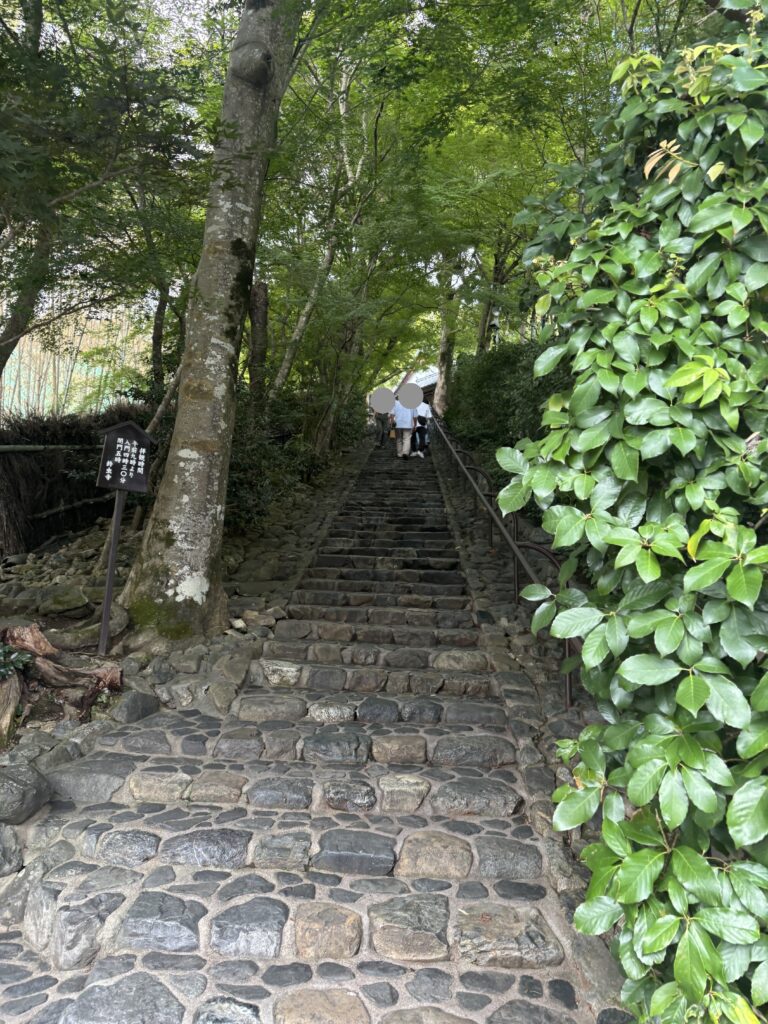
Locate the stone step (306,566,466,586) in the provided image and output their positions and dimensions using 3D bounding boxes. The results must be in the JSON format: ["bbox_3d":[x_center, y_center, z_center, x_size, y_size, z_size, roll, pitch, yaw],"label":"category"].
[{"bbox_3d":[0.030,0.661,7.566,1.514,0.143,0.420,1,-8,2],"label":"stone step"}]

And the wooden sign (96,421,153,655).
[{"bbox_3d":[-1.765,0.153,5.084,0.370,1.556,0.120,5,-8,-10],"label":"wooden sign"}]

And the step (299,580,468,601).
[{"bbox_3d":[-0.012,0.729,7.084,1.531,0.128,0.420,1,-8,2],"label":"step"}]

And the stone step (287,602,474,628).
[{"bbox_3d":[-0.018,0.872,6.305,1.485,0.138,0.420,1,-8,2],"label":"stone step"}]

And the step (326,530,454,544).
[{"bbox_3d":[0.085,0.345,9.477,1.508,0.138,0.420,1,-8,2],"label":"step"}]

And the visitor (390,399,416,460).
[{"bbox_3d":[0.487,-2.103,18.321,0.560,1.714,0.400,1,-8,2],"label":"visitor"}]

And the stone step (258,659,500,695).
[{"bbox_3d":[-0.057,1.087,5.013,1.490,0.156,0.420,1,-8,2],"label":"stone step"}]

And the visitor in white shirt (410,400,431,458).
[{"bbox_3d":[0.905,-2.107,18.414,0.500,1.612,0.420,1,-8,2],"label":"visitor in white shirt"}]

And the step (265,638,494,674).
[{"bbox_3d":[-0.052,1.023,5.457,1.559,0.148,0.420,1,-8,2],"label":"step"}]

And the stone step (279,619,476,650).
[{"bbox_3d":[-0.042,0.952,5.871,1.520,0.143,0.420,1,-8,2],"label":"stone step"}]

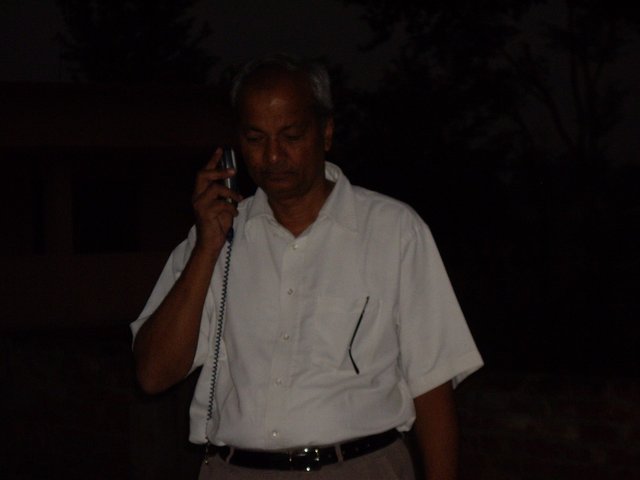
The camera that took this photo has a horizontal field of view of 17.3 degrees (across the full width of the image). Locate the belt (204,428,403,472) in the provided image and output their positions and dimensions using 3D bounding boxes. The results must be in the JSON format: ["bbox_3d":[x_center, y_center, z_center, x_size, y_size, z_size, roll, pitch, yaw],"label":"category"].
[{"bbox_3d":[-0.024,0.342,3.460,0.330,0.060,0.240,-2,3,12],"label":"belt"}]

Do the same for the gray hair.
[{"bbox_3d":[-0.063,-0.245,3.450,0.163,0.130,0.185,3,10,16],"label":"gray hair"}]

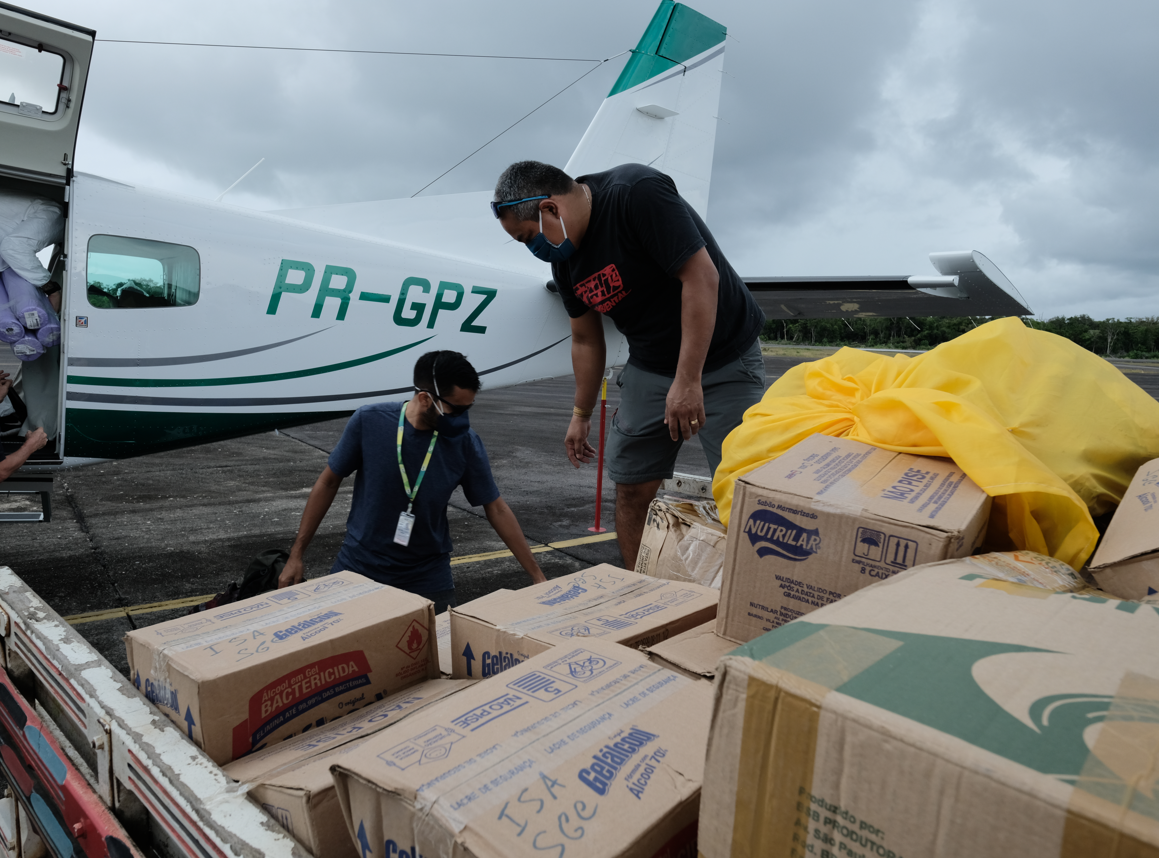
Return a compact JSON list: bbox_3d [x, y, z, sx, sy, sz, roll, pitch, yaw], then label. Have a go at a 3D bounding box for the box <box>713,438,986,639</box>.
[{"bbox_3d":[0.328,0.145,0.883,0.219,0.190,0.254,15,19,33],"label":"box"}]

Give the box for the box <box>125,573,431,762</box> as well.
[{"bbox_3d":[-0.356,0.311,0.924,0.230,0.165,0.280,3,8,44],"label":"box"}]

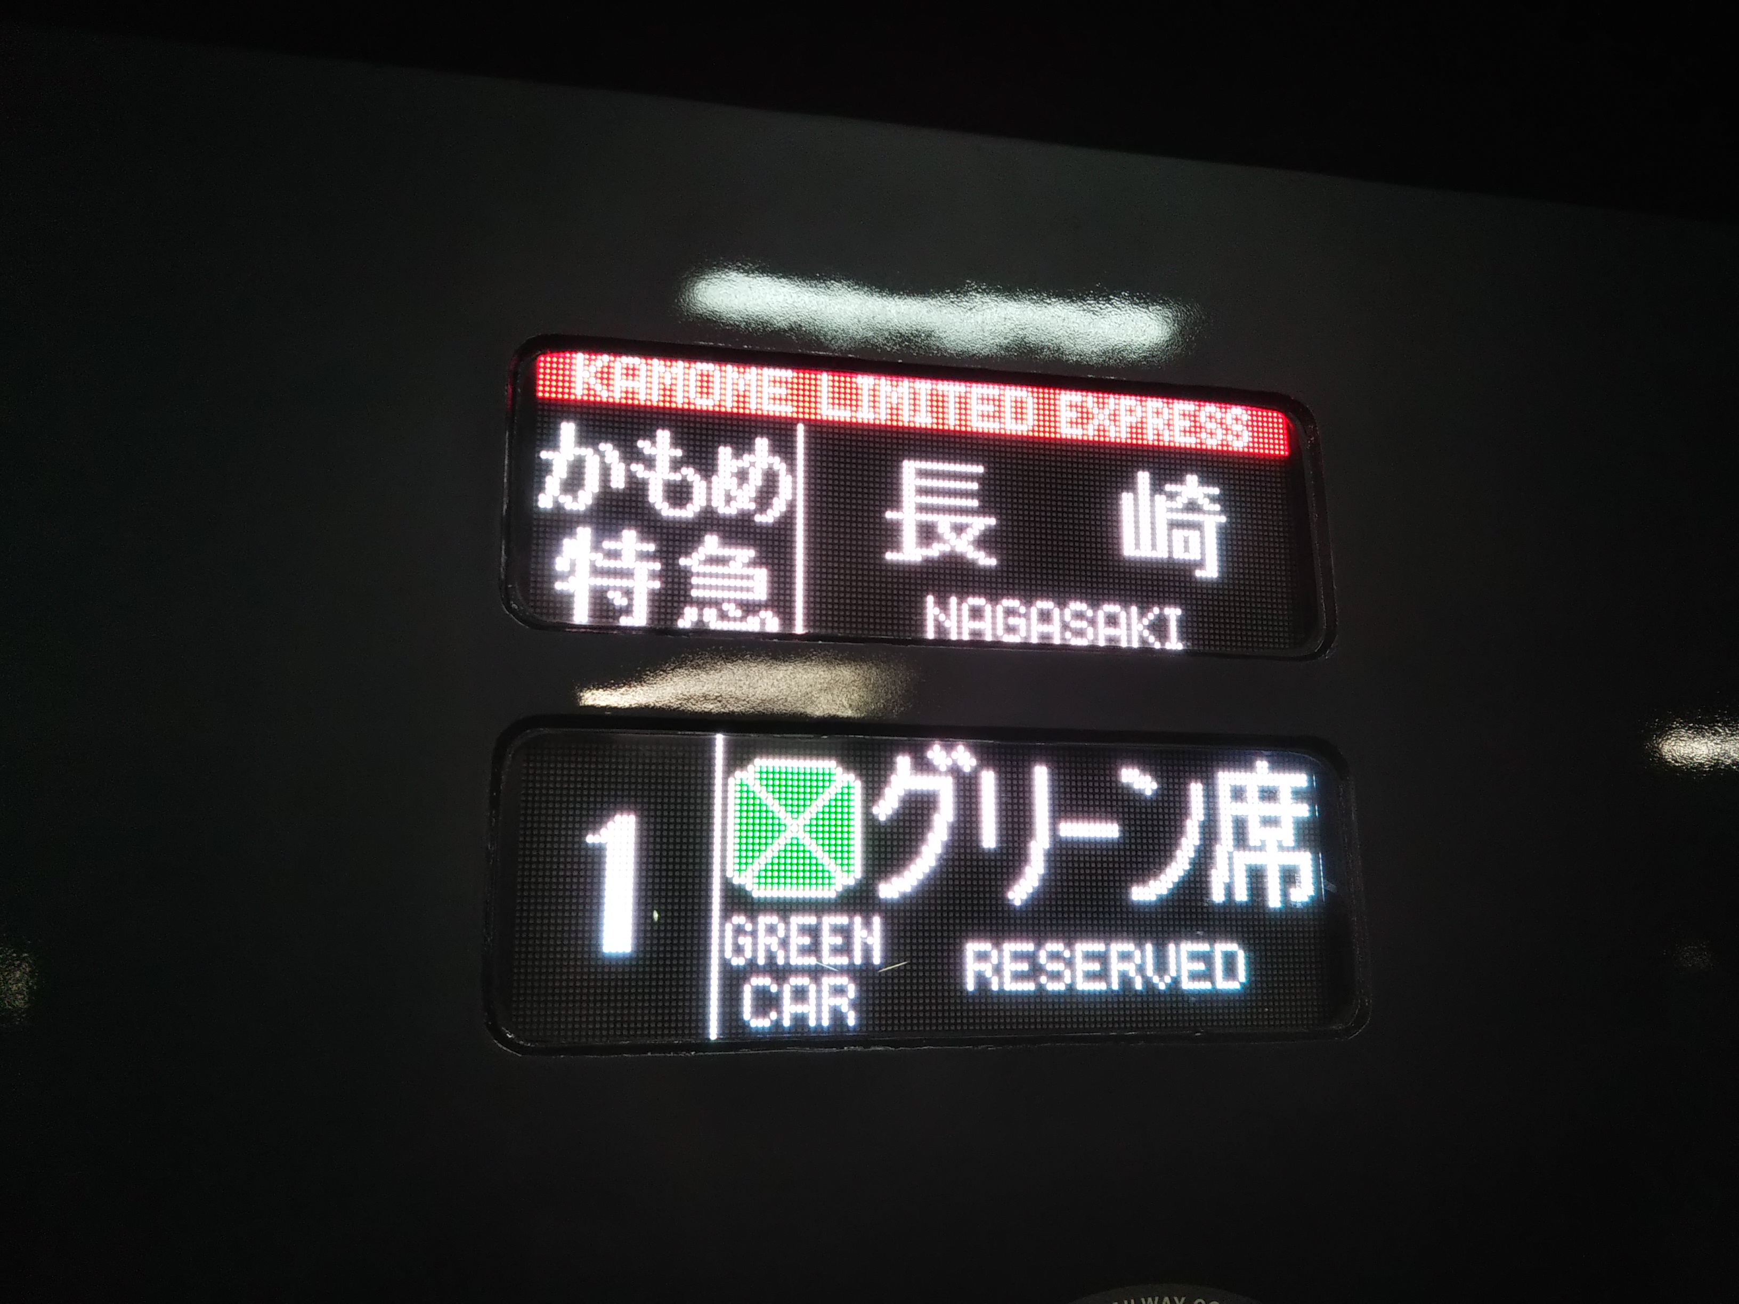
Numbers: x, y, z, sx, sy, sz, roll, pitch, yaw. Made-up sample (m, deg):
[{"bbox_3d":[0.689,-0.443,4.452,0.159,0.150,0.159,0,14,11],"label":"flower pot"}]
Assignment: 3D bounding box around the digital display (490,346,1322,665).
[{"bbox_3d":[0.046,-0.096,1.034,0.576,0.197,0.050,2,-11,-13],"label":"digital display"}]

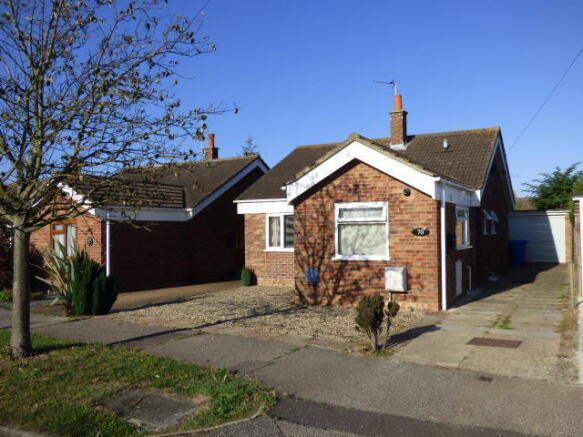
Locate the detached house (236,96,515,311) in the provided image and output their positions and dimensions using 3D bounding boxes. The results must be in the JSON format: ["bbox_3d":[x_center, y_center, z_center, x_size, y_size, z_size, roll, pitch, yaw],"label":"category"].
[{"bbox_3d":[2.481,-0.827,16.429,7.600,5.700,11.900,-1,-1,30],"label":"detached house"}]

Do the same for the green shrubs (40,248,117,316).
[{"bbox_3d":[-4.433,1.302,10.614,1.380,1.330,1.100,0,-1,0],"label":"green shrubs"}]

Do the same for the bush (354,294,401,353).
[{"bbox_3d":[1.159,1.380,6.758,0.560,0.720,0.460,0,-1,0],"label":"bush"}]

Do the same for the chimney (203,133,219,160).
[{"bbox_3d":[-3.473,-3.081,22.086,0.500,1.150,0.500,-1,-1,30],"label":"chimney"}]

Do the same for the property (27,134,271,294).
[{"bbox_3d":[-5.568,-0.518,20.876,7.600,5.600,12.000,-1,-1,30],"label":"property"}]

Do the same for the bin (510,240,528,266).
[{"bbox_3d":[9.301,1.371,20.585,0.580,1.060,0.700,-1,-1,30],"label":"bin"}]

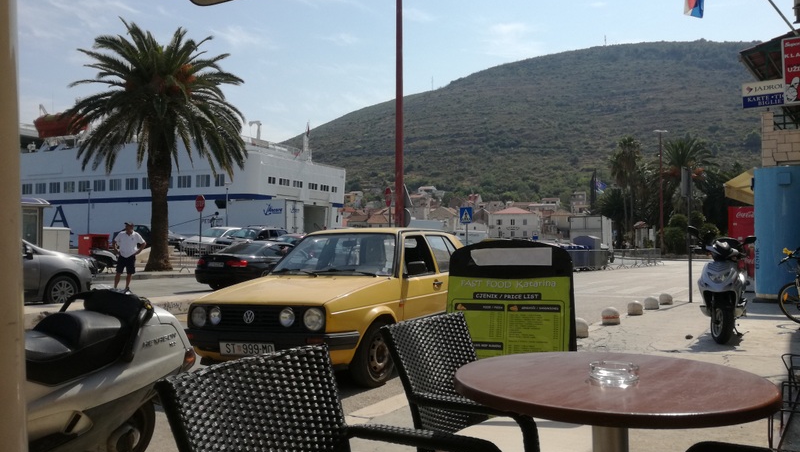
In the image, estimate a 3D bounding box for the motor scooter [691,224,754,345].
[{"bbox_3d":[3.838,0.675,7.403,0.720,1.260,1.850,-1,-2,31],"label":"motor scooter"}]

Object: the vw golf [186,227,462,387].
[{"bbox_3d":[-0.382,0.715,6.735,1.670,1.415,3.990,-1,-2,24],"label":"vw golf"}]

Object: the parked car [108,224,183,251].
[{"bbox_3d":[-13.556,0.725,33.500,4.300,1.480,1.750,0,-2,6],"label":"parked car"}]

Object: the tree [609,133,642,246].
[{"bbox_3d":[23.851,-3.438,66.000,3.700,11.900,3.700,0,-2,0],"label":"tree"}]

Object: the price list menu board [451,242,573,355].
[{"bbox_3d":[0.566,0.614,3.220,0.660,1.100,0.550,-1,-2,11],"label":"price list menu board"}]

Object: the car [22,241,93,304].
[{"bbox_3d":[-7.552,0.797,11.077,1.790,1.520,4.300,-1,-2,30],"label":"car"}]

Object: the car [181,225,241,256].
[{"bbox_3d":[-9.453,0.780,31.800,1.760,1.470,4.300,-1,-2,14],"label":"car"}]

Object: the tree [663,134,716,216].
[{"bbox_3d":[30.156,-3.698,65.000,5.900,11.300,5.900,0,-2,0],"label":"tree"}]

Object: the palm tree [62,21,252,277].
[{"bbox_3d":[-10.697,-3.522,27.300,7.900,10.900,7.900,0,-2,0],"label":"palm tree"}]

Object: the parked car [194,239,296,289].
[{"bbox_3d":[-3.472,1.039,17.025,1.790,1.380,4.550,-1,-2,25],"label":"parked car"}]

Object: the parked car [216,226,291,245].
[{"bbox_3d":[-7.706,0.768,32.600,1.820,1.600,4.500,-1,-2,15],"label":"parked car"}]

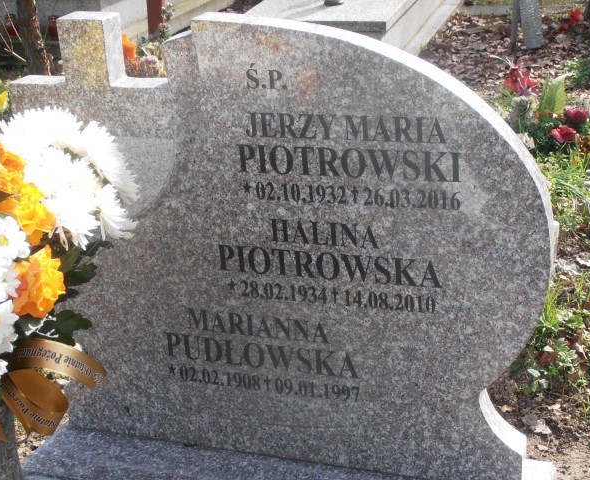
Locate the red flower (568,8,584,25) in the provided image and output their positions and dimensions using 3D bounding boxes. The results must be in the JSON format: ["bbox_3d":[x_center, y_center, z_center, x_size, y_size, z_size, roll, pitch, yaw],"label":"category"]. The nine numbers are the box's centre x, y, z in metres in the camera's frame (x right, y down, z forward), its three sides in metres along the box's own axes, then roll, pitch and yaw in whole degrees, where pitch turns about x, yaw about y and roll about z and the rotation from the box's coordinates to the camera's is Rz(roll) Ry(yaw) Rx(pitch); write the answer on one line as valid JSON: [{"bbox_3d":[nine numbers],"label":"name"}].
[{"bbox_3d":[1.385,-1.104,6.300,0.080,0.070,0.075,0,22,12],"label":"red flower"}]

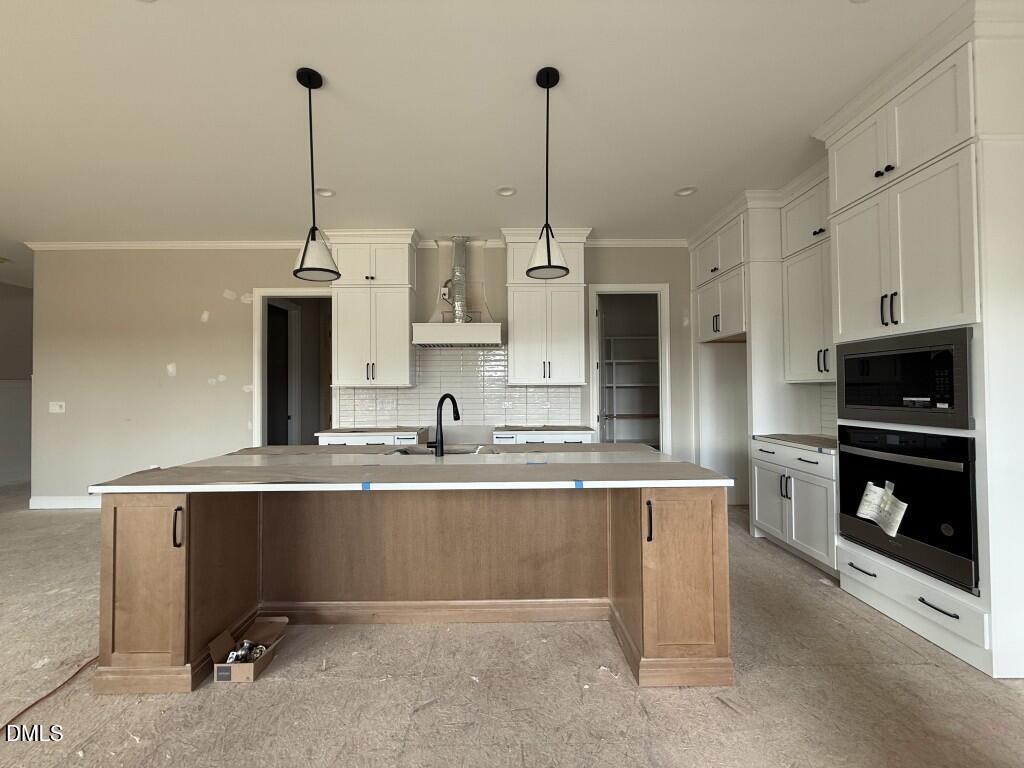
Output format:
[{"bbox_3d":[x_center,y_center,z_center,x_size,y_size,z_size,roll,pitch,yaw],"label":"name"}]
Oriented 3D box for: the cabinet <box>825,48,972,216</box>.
[{"bbox_3d":[2.458,-1.366,2.354,0.641,0.456,0.857,0,-1,-1],"label":"cabinet"}]

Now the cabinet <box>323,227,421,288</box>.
[{"bbox_3d":[-1.517,-1.350,4.628,0.987,0.611,0.401,0,-1,-1],"label":"cabinet"}]

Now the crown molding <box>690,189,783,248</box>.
[{"bbox_3d":[2.197,-1.614,4.227,0.345,0.148,1.230,0,-1,-1],"label":"crown molding"}]

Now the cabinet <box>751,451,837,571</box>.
[{"bbox_3d":[2.430,0.902,3.169,0.638,0.864,0.913,0,-1,-1],"label":"cabinet"}]

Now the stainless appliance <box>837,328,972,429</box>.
[{"bbox_3d":[2.374,-0.017,2.327,0.481,0.471,0.767,0,-1,-1],"label":"stainless appliance"}]

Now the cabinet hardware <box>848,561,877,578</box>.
[{"bbox_3d":[2.105,1.124,2.487,0.034,0.016,0.181,0,-1,-1],"label":"cabinet hardware"}]

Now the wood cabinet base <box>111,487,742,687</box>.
[{"bbox_3d":[-0.428,0.912,2.381,2.768,0.868,1.148,0,-1,-1],"label":"wood cabinet base"}]

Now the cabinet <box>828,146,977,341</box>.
[{"bbox_3d":[2.430,-0.693,2.316,0.638,0.833,0.842,0,-1,-1],"label":"cabinet"}]

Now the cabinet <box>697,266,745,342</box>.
[{"bbox_3d":[2.436,-0.776,4.239,0.641,0.621,0.942,0,-1,-1],"label":"cabinet"}]

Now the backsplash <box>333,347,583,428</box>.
[{"bbox_3d":[-0.601,0.038,4.804,2.832,0.937,0.020,0,-1,-1],"label":"backsplash"}]

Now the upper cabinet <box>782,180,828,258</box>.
[{"bbox_3d":[2.567,-1.337,3.206,0.328,0.445,0.913,0,-1,-1],"label":"upper cabinet"}]

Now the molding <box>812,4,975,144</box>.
[{"bbox_3d":[2.090,-1.652,2.337,0.097,0.145,0.970,0,-1,-1],"label":"molding"}]

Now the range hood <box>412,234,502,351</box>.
[{"bbox_3d":[-0.573,-1.025,4.556,0.922,1.255,0.500,0,-1,-1],"label":"range hood"}]

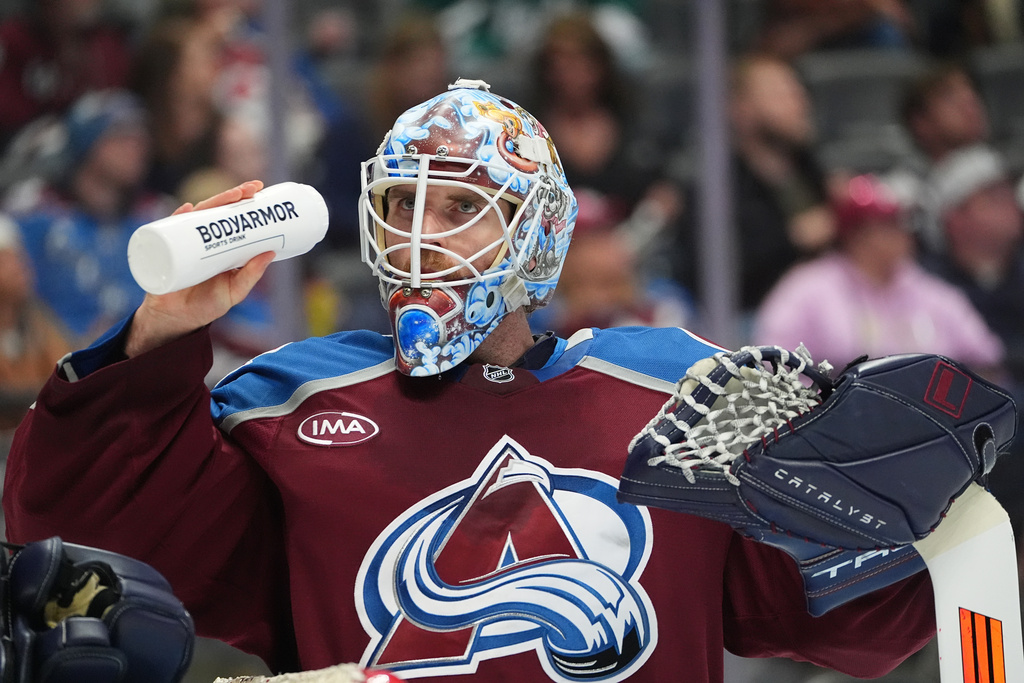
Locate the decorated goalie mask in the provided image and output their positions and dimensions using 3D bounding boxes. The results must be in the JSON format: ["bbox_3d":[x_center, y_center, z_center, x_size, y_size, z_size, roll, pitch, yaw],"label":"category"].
[{"bbox_3d":[-0.041,-0.118,10.500,0.220,0.305,0.280,3,0,25],"label":"decorated goalie mask"}]

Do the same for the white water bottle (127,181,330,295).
[{"bbox_3d":[-0.285,-0.106,10.330,0.220,0.077,0.077,-15,8,-36],"label":"white water bottle"}]

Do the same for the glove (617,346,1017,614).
[{"bbox_3d":[0.311,0.136,10.270,0.390,0.275,0.250,-6,0,16],"label":"glove"}]

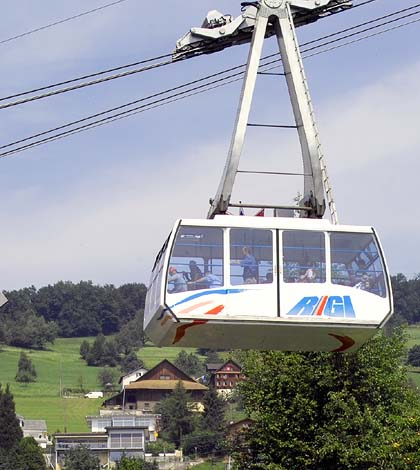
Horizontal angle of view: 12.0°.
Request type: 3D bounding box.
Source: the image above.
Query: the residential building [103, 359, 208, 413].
[{"bbox_3d":[-11.761,34.936,440.000,22.850,12.290,17.000,0,-15,0],"label":"residential building"}]

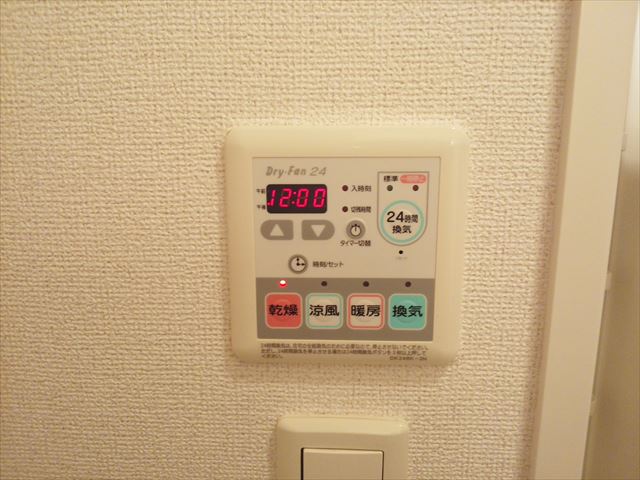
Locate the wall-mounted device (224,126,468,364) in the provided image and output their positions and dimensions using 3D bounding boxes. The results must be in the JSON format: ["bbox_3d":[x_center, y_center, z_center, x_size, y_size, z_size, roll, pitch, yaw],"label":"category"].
[{"bbox_3d":[0.012,0.005,0.242,0.116,0.119,0.013,0,11,2],"label":"wall-mounted device"}]

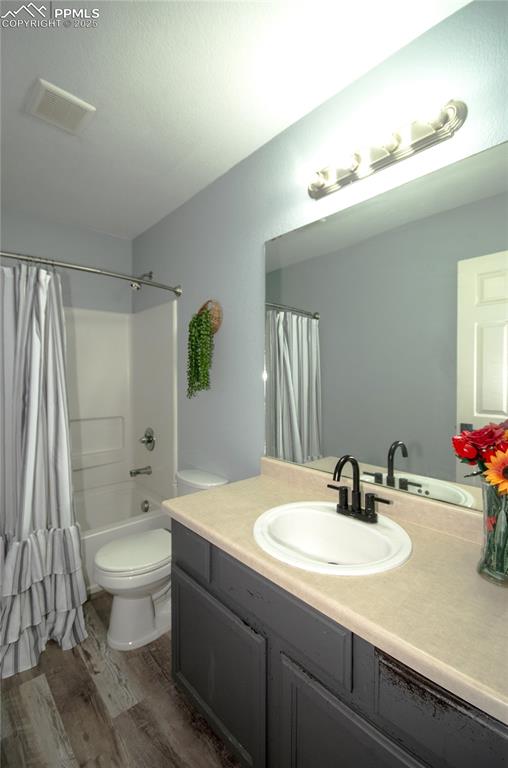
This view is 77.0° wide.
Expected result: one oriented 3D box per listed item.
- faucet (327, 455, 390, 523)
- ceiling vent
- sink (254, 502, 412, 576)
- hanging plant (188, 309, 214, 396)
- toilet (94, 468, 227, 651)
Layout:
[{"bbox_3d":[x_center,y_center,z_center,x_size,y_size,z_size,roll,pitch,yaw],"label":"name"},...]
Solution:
[{"bbox_3d":[0.330,0.365,1.121,0.200,0.228,0.250,-1,2,-44],"label":"faucet"},{"bbox_3d":[-0.832,-1.201,1.392,0.210,0.030,0.220,-1,2,-44],"label":"ceiling vent"},{"bbox_3d":[0.239,0.564,1.040,0.450,0.170,0.495,-1,2,-44],"label":"sink"},{"bbox_3d":[-0.324,-0.184,1.924,0.130,0.530,0.170,-1,2,-44],"label":"hanging plant"},{"bbox_3d":[-0.506,0.917,1.732,0.680,0.700,0.440,-1,2,-44],"label":"toilet"}]

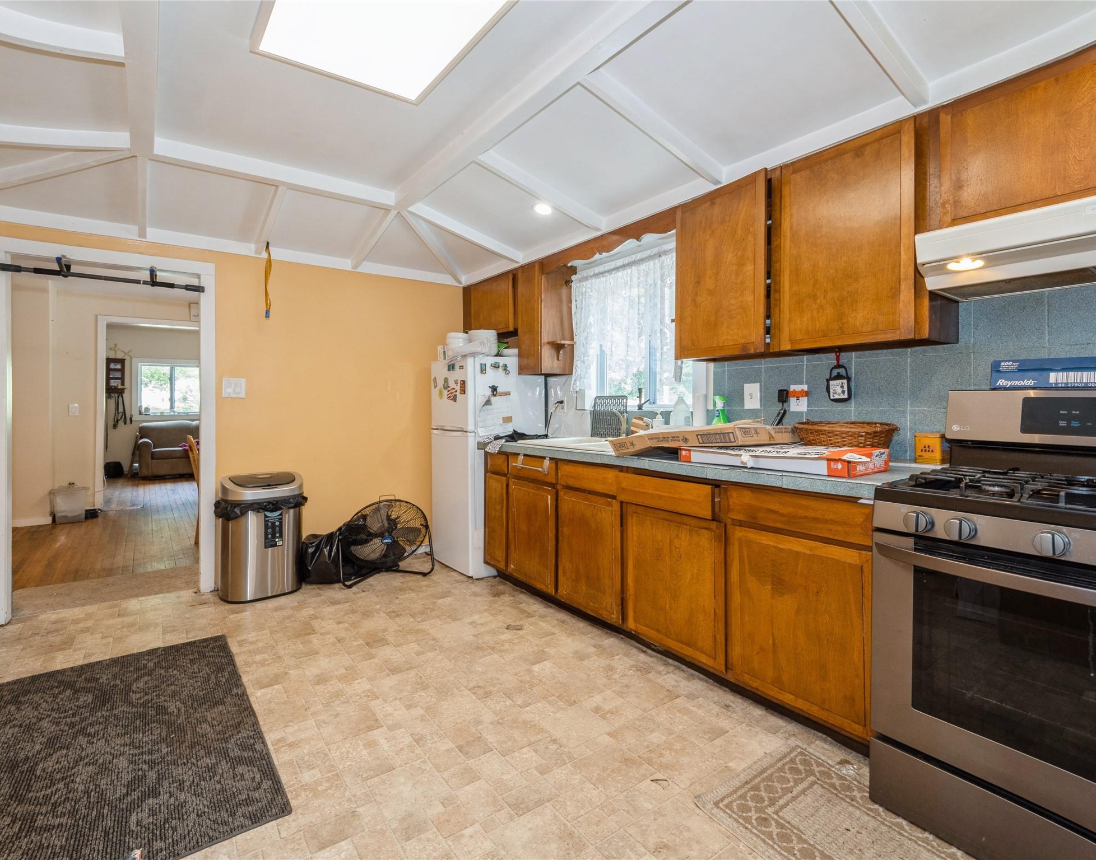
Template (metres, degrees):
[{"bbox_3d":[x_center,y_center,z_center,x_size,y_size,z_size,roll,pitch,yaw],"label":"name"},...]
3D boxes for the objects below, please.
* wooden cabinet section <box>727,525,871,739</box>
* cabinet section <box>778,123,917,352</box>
[{"bbox_3d":[1.075,0.661,2.022,0.575,0.587,0.505,-2,3,-37],"label":"wooden cabinet section"},{"bbox_3d":[1.212,-0.690,2.053,0.315,0.740,0.476,-2,3,-37],"label":"cabinet section"}]

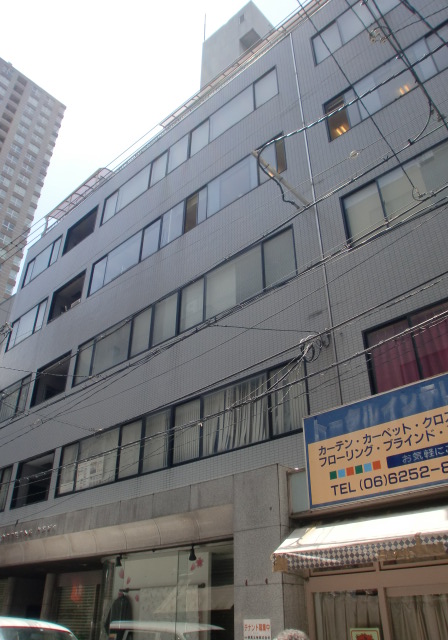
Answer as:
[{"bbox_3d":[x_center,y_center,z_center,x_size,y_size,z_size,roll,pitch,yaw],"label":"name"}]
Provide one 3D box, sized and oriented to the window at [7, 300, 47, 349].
[{"bbox_3d":[-7.710,0.247,20.305,2.880,1.420,0.130,-26,-40,35],"label":"window"}]

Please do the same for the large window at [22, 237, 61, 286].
[{"bbox_3d":[-7.704,-2.416,22.008,2.880,1.440,0.130,-26,-40,35],"label":"large window"}]

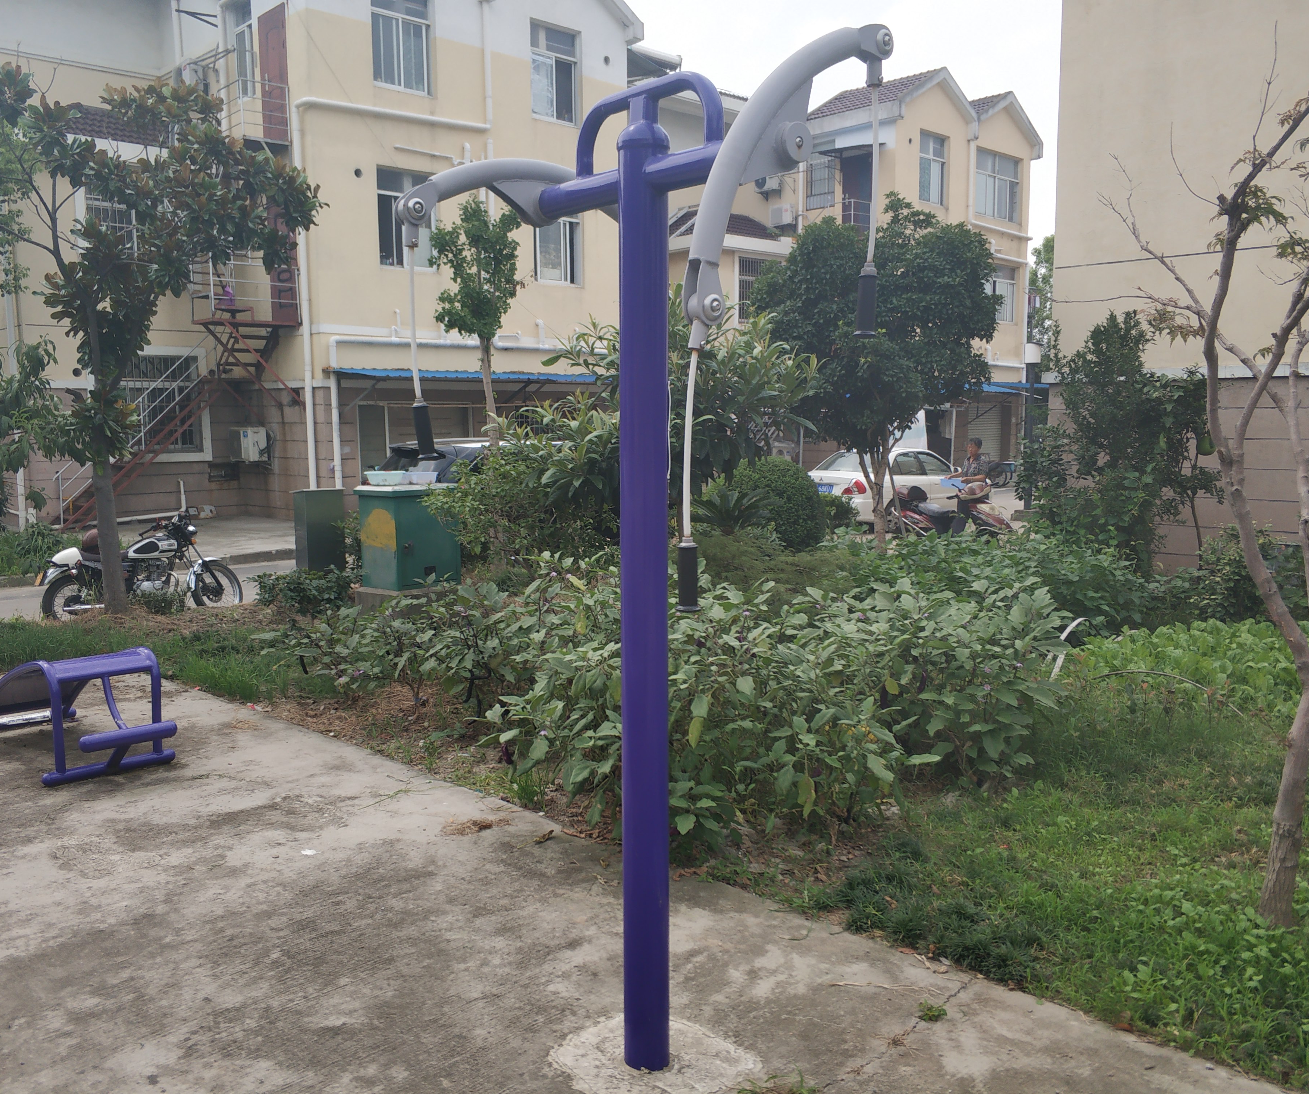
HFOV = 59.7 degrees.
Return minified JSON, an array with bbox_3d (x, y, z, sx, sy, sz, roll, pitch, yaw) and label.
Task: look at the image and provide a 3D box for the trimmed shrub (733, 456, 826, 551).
[{"bbox_3d":[1.485,-0.485,13.536,1.111,1.173,1.111,-1,7,0],"label":"trimmed shrub"}]

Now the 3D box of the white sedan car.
[{"bbox_3d":[4.290,-1.120,21.054,1.700,1.430,4.430,5,8,40],"label":"white sedan car"}]

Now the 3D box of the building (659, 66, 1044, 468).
[{"bbox_3d":[4.110,-8.021,35.627,12.074,11.739,9.500,-6,8,-41],"label":"building"}]

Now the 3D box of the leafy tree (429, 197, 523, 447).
[{"bbox_3d":[-1.900,-1.627,12.394,1.050,4.259,1.050,0,6,0],"label":"leafy tree"}]

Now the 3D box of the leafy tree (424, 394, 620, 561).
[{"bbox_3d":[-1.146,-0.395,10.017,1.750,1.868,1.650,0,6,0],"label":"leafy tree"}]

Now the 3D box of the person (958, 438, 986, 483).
[{"bbox_3d":[4.971,-0.903,17.814,0.420,1.690,0.520,-5,8,-38],"label":"person"}]

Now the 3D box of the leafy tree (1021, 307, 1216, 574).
[{"bbox_3d":[4.902,-1.045,12.060,1.980,2.869,1.850,-1,7,0],"label":"leafy tree"}]

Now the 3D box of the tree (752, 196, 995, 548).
[{"bbox_3d":[2.601,-1.968,13.563,2.878,4.293,2.734,-1,7,0],"label":"tree"}]

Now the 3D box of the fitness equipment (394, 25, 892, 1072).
[{"bbox_3d":[-0.030,0.067,2.816,0.820,2.560,0.980,-7,9,-44],"label":"fitness equipment"}]

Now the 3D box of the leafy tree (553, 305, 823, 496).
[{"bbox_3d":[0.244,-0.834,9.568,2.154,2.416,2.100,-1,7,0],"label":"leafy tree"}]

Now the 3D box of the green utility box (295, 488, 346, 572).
[{"bbox_3d":[-3.430,-0.071,11.772,0.440,1.040,0.420,-5,8,-36],"label":"green utility box"}]

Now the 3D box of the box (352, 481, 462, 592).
[{"bbox_3d":[-2.433,-0.114,11.336,0.622,0.969,0.823,5,8,40],"label":"box"}]

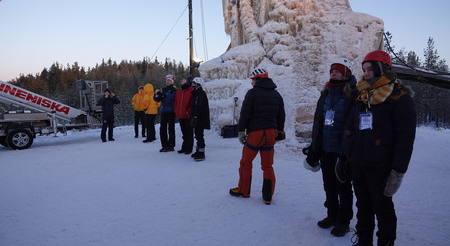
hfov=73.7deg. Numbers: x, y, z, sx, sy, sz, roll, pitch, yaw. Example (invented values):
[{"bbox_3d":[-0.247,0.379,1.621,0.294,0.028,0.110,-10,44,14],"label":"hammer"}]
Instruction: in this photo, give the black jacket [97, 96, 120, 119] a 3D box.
[{"bbox_3d":[-3.757,-0.511,9.700,0.680,0.740,0.420,-2,6,-21],"label":"black jacket"}]

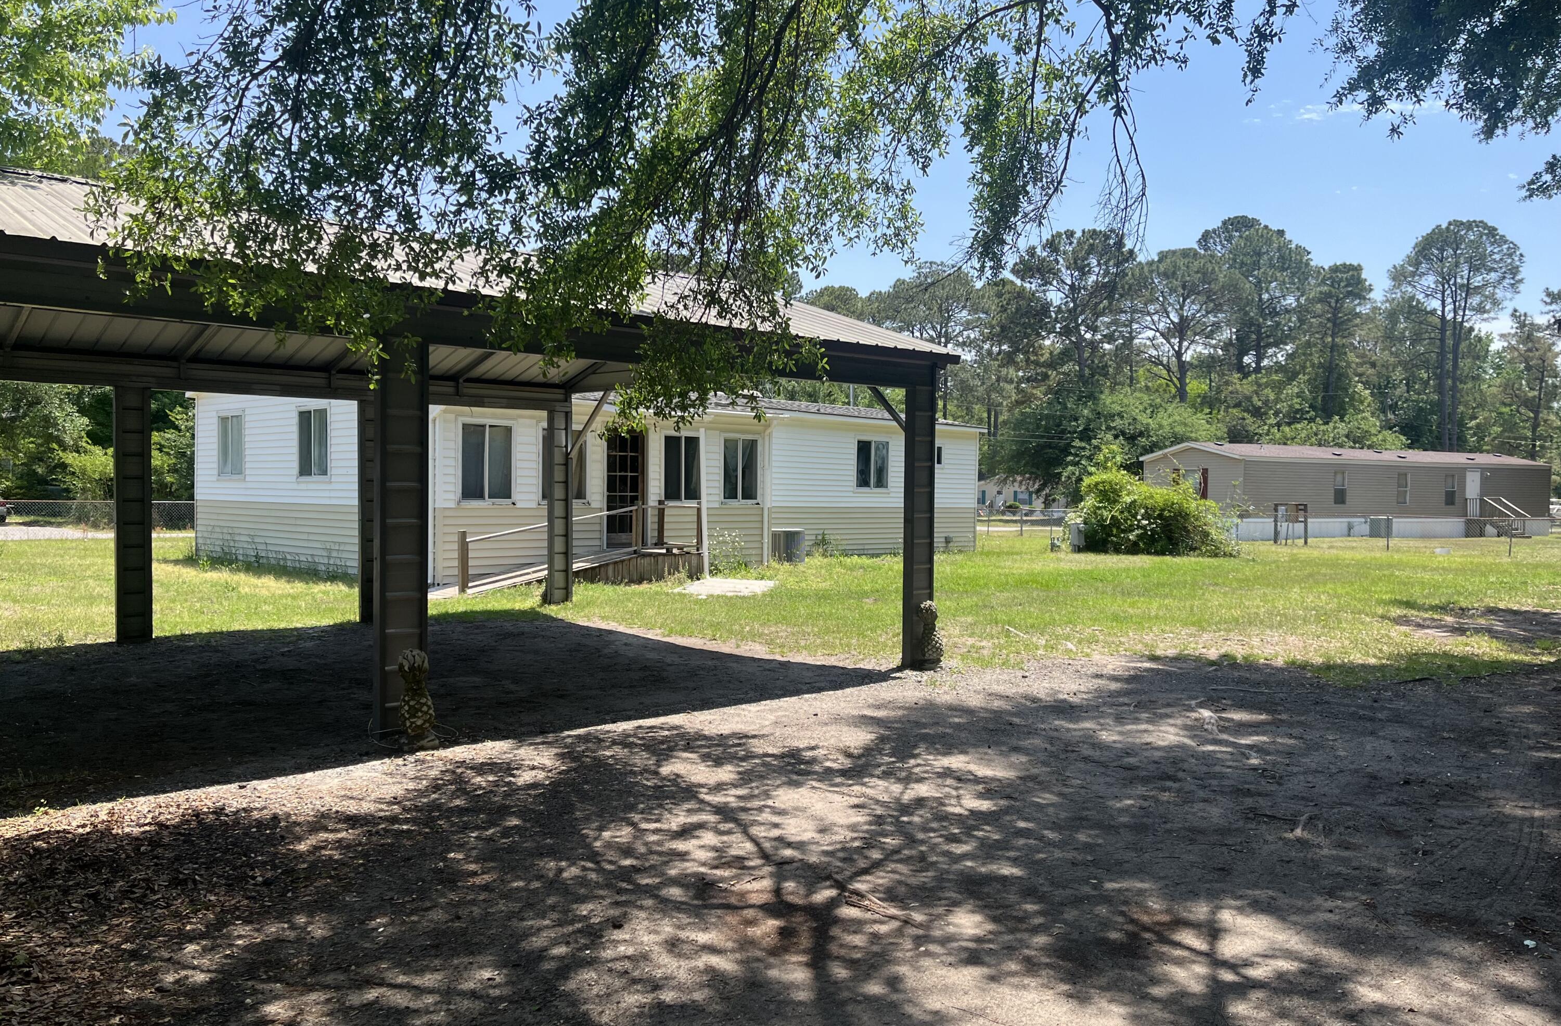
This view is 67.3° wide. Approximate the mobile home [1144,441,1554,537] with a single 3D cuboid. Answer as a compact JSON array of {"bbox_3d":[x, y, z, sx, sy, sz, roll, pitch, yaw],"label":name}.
[{"bbox_3d":[24.556,-0.863,49.974,18.845,3.807,5.200,0,1,-26],"label":"mobile home"}]

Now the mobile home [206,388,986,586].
[{"bbox_3d":[-2.492,-1.028,27.452,9.337,4.047,18.059,2,1,43],"label":"mobile home"}]

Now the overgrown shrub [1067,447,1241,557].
[{"bbox_3d":[10.510,-0.335,32.981,4.400,2.900,3.600,1,1,18],"label":"overgrown shrub"}]

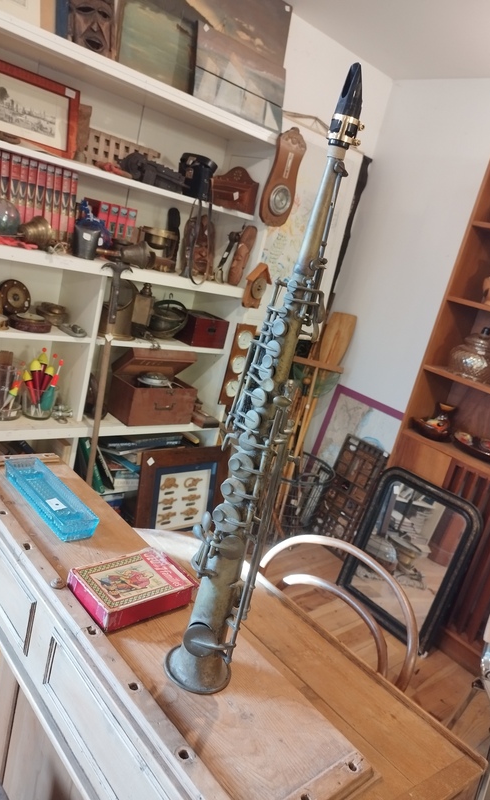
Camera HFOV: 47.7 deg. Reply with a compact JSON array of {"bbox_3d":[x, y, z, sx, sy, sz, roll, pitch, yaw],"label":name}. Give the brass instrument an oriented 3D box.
[{"bbox_3d":[0.022,0.013,0.613,0.100,0.700,0.095,22,17,26],"label":"brass instrument"}]

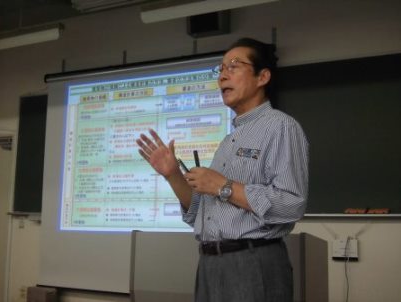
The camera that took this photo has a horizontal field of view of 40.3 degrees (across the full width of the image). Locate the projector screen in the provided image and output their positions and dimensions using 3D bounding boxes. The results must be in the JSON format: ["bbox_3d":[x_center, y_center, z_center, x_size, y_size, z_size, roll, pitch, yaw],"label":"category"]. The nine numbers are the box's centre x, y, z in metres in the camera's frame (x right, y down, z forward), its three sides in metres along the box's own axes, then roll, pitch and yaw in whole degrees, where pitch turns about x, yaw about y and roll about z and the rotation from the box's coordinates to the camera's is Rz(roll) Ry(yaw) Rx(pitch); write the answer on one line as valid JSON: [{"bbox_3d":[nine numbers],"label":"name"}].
[{"bbox_3d":[-0.523,0.217,4.815,2.302,2.044,0.100,-3,-8,26],"label":"projector screen"}]

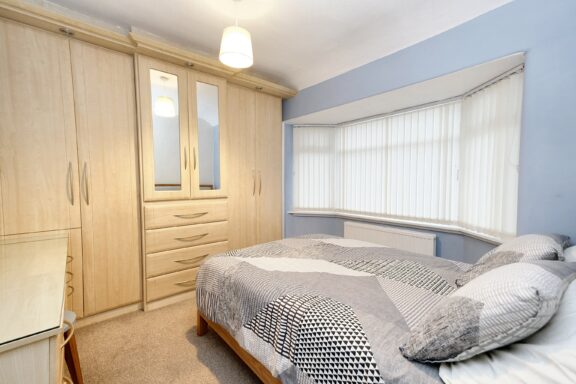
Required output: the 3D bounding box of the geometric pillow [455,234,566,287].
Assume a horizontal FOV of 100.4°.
[{"bbox_3d":[1.323,0.392,1.402,0.670,0.180,0.470,-3,-26,-43],"label":"geometric pillow"}]

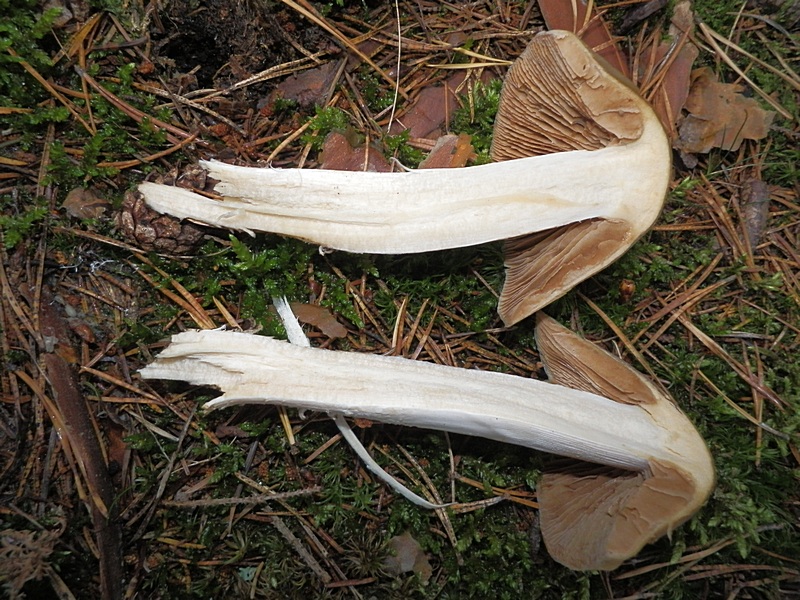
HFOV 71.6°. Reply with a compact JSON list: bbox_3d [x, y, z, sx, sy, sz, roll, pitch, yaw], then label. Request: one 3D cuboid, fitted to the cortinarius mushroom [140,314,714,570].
[{"bbox_3d":[0.008,0.046,0.218,0.209,0.043,0.087,9,75,2],"label":"cortinarius mushroom"}]

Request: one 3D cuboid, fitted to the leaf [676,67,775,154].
[{"bbox_3d":[0.146,-0.081,0.248,0.039,0.010,0.046,20,76,5],"label":"leaf"}]

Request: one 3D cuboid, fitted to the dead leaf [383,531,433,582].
[{"bbox_3d":[0.004,0.093,0.203,0.018,0.006,0.014,20,76,5],"label":"dead leaf"}]

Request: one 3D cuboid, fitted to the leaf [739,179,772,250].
[{"bbox_3d":[0.152,-0.037,0.237,0.012,0.007,0.032,12,75,3],"label":"leaf"}]

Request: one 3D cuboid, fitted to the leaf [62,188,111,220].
[{"bbox_3d":[-0.135,-0.041,0.239,0.020,0.006,0.013,17,76,5],"label":"leaf"}]

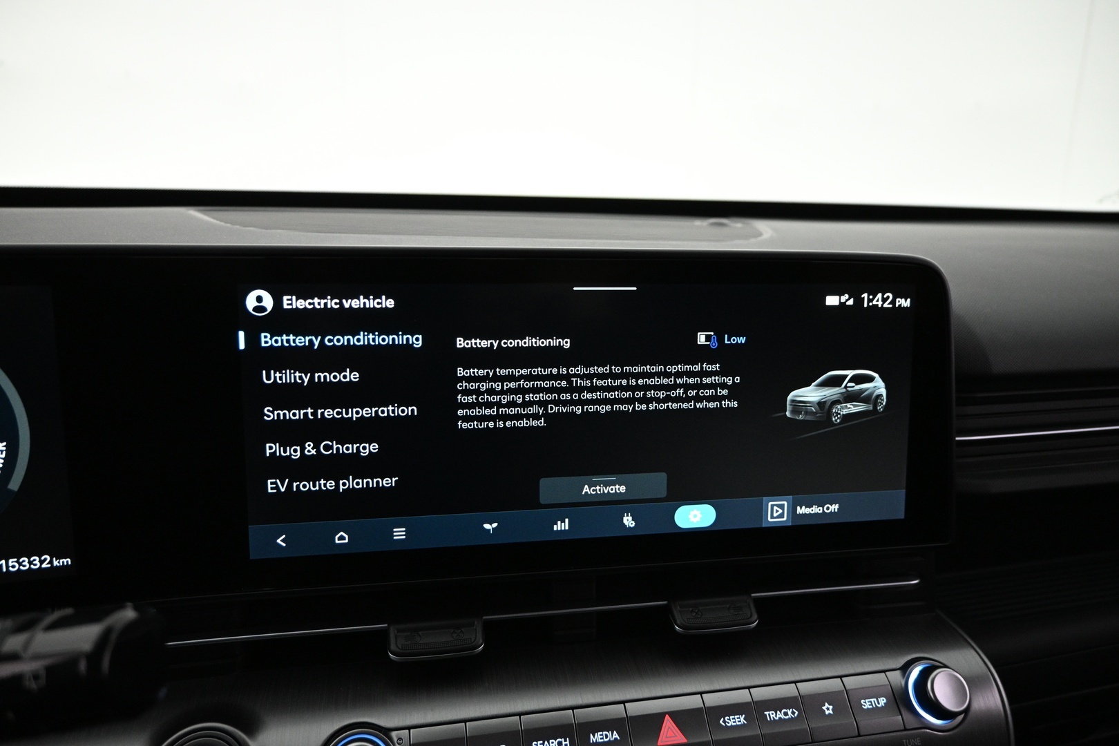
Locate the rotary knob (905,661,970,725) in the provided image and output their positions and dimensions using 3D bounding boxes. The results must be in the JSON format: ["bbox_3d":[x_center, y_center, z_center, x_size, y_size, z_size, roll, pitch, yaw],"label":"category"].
[{"bbox_3d":[0.166,0.138,0.323,0.025,0.025,0.013,-1,-27,-11],"label":"rotary knob"}]

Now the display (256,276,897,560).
[{"bbox_3d":[0.019,0.017,0.326,0.293,0.110,0.012,-1,6,-11],"label":"display"}]

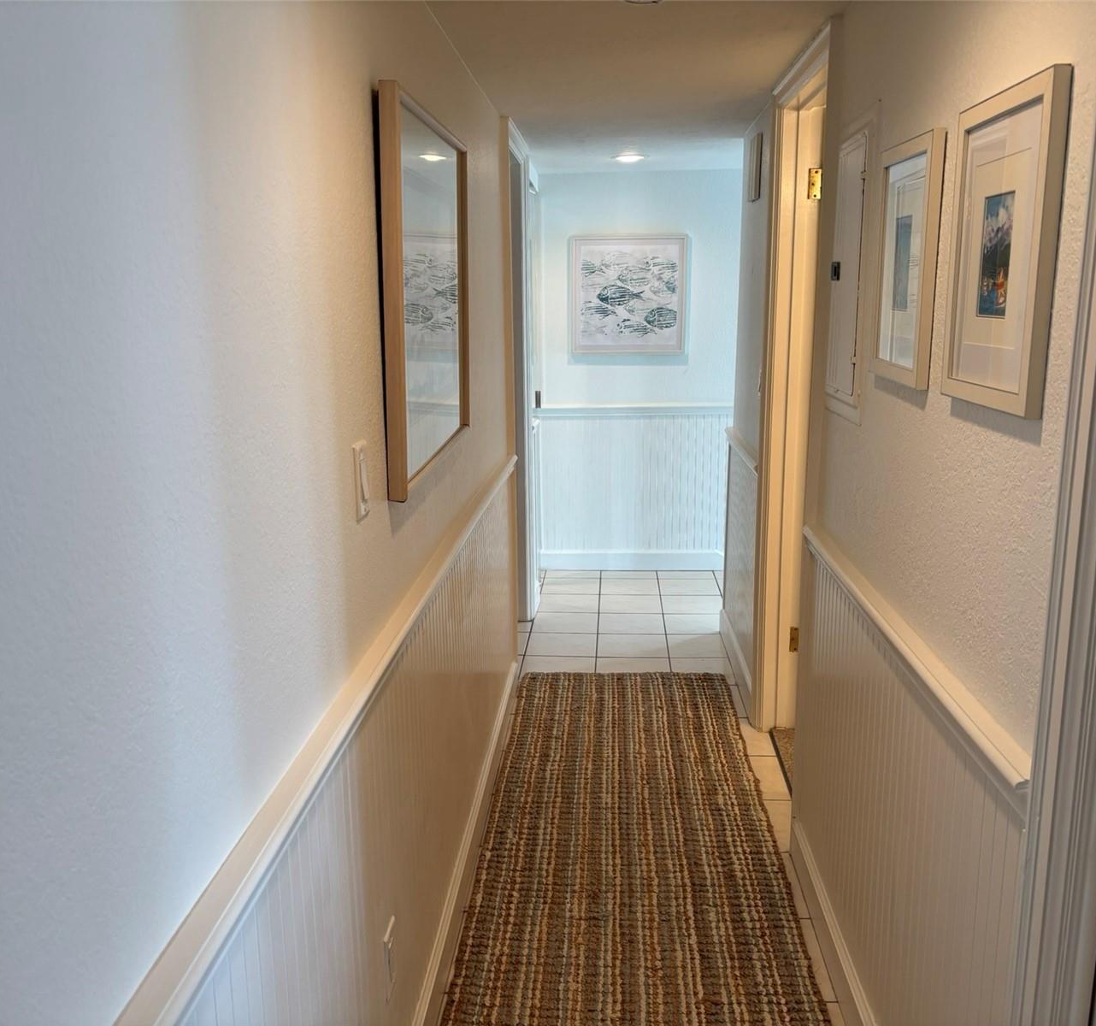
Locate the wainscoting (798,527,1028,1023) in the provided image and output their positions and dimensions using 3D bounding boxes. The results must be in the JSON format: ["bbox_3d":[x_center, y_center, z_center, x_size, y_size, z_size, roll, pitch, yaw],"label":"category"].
[{"bbox_3d":[0.610,0.608,2.037,0.048,0.907,1.436,0,12,3],"label":"wainscoting"}]

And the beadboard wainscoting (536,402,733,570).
[{"bbox_3d":[0.471,-0.119,5.585,1.058,0.908,0.051,0,12,3],"label":"beadboard wainscoting"}]

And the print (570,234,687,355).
[{"bbox_3d":[0.426,-1.141,5.385,0.607,0.609,0.037,0,12,3],"label":"print"}]

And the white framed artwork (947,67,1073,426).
[{"bbox_3d":[0.585,-0.338,1.332,0.022,0.393,0.315,0,12,3],"label":"white framed artwork"}]

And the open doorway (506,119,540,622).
[{"bbox_3d":[-0.128,-0.481,4.426,0.084,2.095,0.835,0,12,3],"label":"open doorway"}]

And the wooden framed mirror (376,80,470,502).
[{"bbox_3d":[-0.243,-0.458,2.187,0.044,0.700,0.859,0,12,3],"label":"wooden framed mirror"}]

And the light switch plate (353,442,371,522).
[{"bbox_3d":[-0.294,-0.052,1.619,0.010,0.114,0.076,0,12,3],"label":"light switch plate"}]

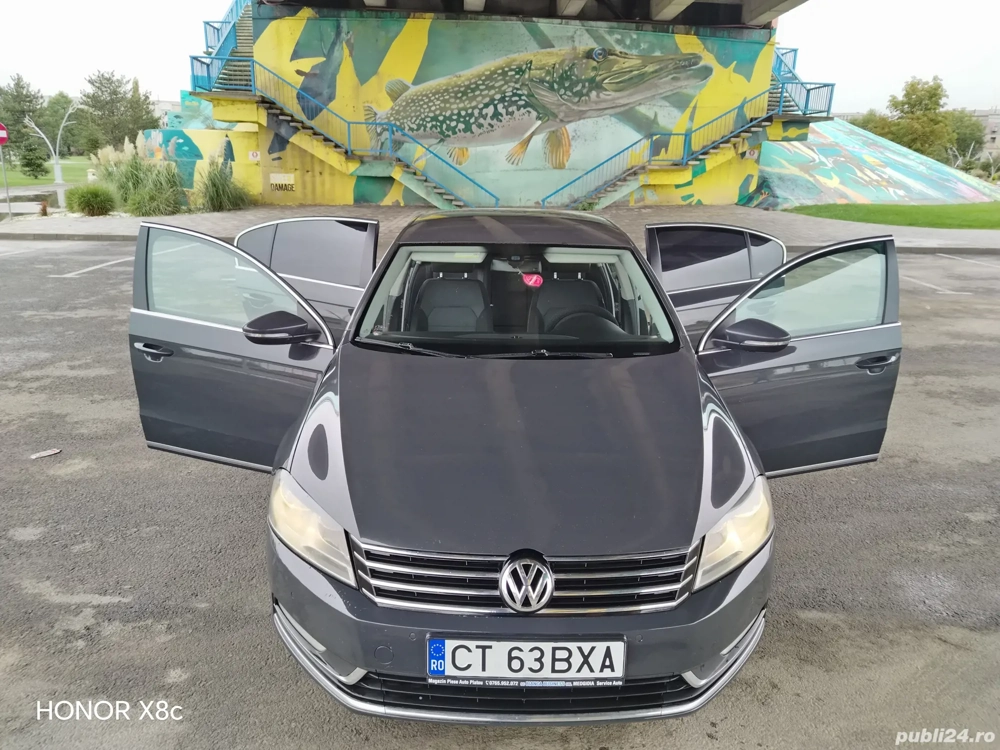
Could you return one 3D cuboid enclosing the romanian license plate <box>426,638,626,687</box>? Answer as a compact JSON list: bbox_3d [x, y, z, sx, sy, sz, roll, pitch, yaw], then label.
[{"bbox_3d":[0.071,0.761,1.836,0.530,0.132,0.020,1,17,0],"label":"romanian license plate"}]

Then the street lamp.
[{"bbox_3d":[-22.619,-11.789,35.206,2.648,4.035,0.800,-9,20,-30],"label":"street lamp"}]

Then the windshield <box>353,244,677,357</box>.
[{"bbox_3d":[0.083,-0.358,3.159,1.460,0.190,0.940,1,47,0],"label":"windshield"}]

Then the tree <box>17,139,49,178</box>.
[{"bbox_3d":[-27.771,-12.852,41.186,1.646,2.275,1.646,-10,20,-31],"label":"tree"}]

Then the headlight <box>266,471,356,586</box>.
[{"bbox_3d":[-0.568,0.445,2.119,0.360,0.210,0.410,1,17,0],"label":"headlight"}]

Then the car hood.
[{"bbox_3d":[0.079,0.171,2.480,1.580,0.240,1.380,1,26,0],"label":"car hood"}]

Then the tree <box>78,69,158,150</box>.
[{"bbox_3d":[-35.065,-23.958,63.955,6.534,7.631,6.534,-8,19,-26],"label":"tree"}]

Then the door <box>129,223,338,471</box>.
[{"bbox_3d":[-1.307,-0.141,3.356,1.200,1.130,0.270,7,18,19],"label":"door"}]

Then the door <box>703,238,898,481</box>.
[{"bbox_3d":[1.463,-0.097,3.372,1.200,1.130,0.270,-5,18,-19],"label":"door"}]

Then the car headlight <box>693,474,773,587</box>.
[{"bbox_3d":[0.722,0.465,2.127,0.360,0.210,0.410,1,17,0],"label":"car headlight"}]

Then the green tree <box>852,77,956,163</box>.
[{"bbox_3d":[28.420,-16.932,49.038,6.732,7.707,6.732,10,19,27],"label":"green tree"}]

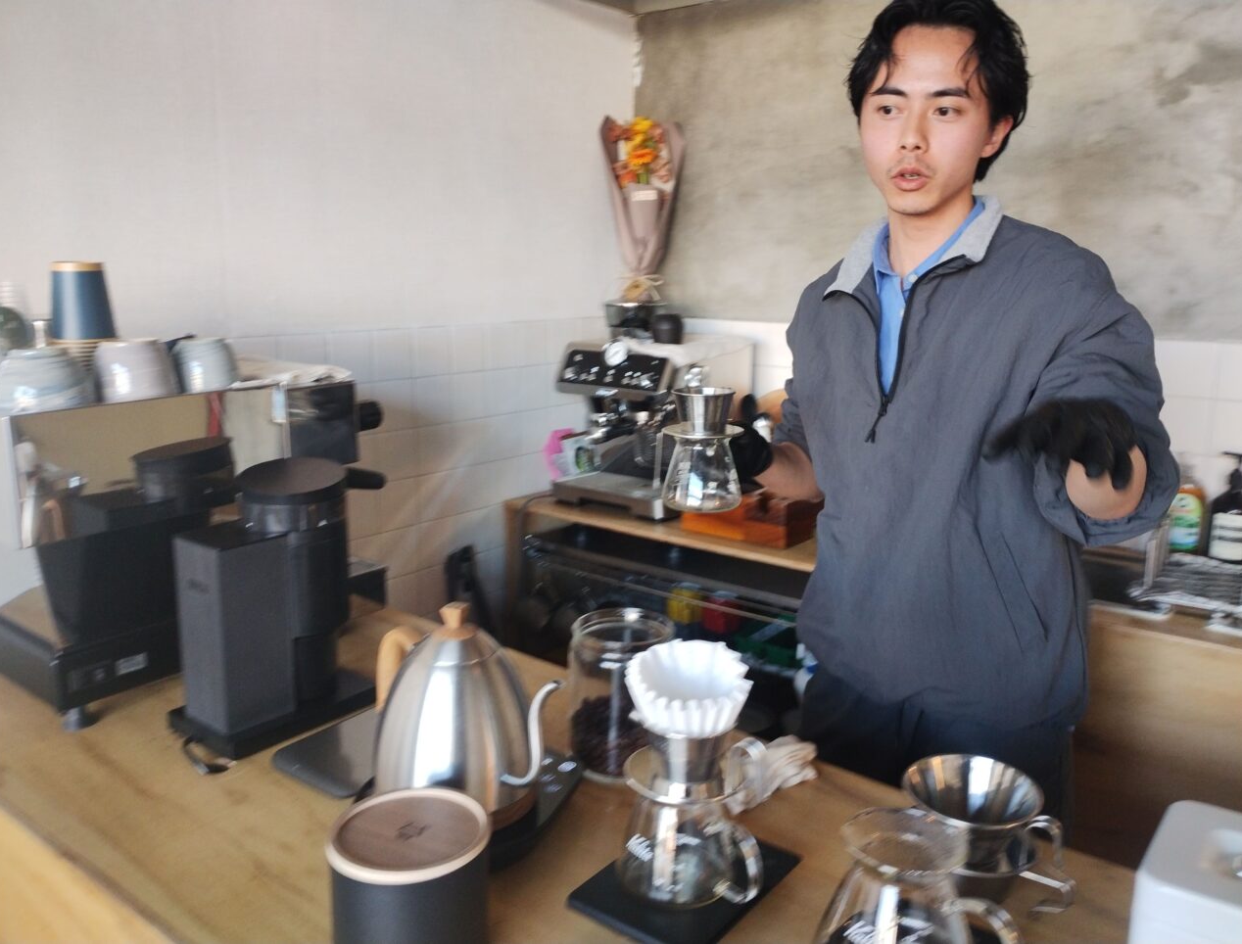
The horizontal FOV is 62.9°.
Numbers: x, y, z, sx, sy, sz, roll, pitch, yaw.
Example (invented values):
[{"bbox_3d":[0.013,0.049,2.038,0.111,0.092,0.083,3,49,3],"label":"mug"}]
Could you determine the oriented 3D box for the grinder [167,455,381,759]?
[{"bbox_3d":[-0.415,0.154,1.220,0.128,0.292,0.203,9,15,38],"label":"grinder"}]

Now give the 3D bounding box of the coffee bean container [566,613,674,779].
[{"bbox_3d":[0.001,0.246,1.119,0.118,0.156,0.118,0,11,0],"label":"coffee bean container"}]

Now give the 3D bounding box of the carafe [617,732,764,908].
[{"bbox_3d":[0.059,0.310,0.874,0.129,0.104,0.102,6,13,26],"label":"carafe"}]

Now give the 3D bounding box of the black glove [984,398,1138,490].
[{"bbox_3d":[0.401,-0.026,0.920,0.140,0.075,0.140,4,23,17],"label":"black glove"}]

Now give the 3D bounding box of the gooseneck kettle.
[{"bbox_3d":[-0.153,0.221,0.960,0.270,0.197,0.157,10,15,41],"label":"gooseneck kettle"}]

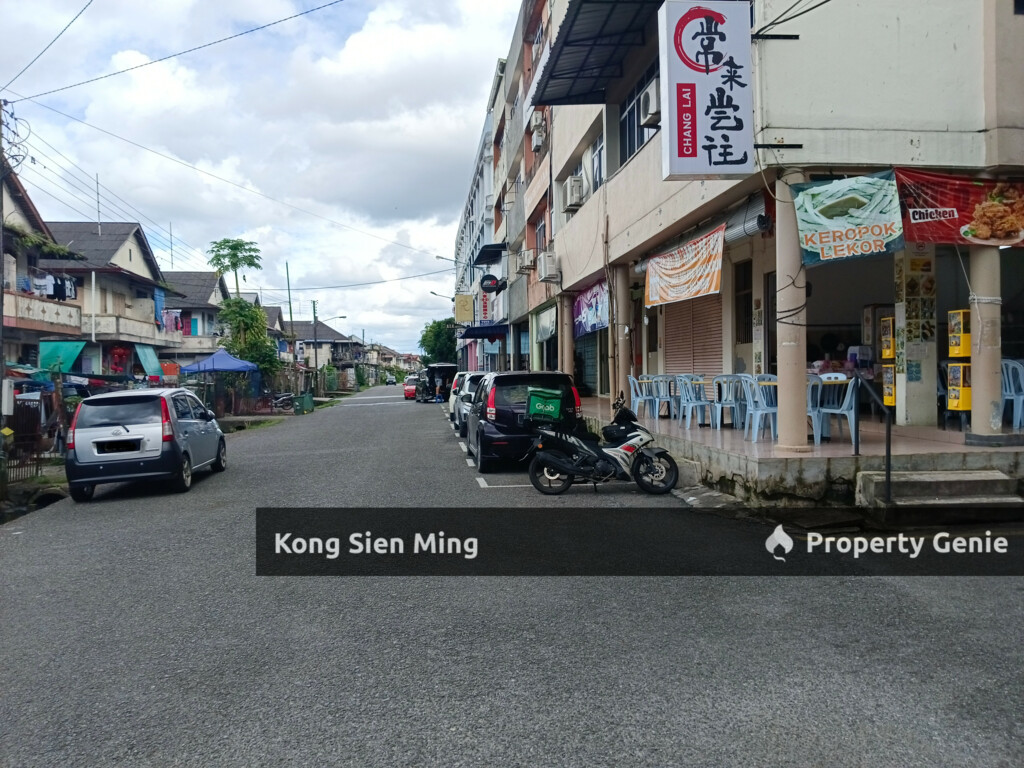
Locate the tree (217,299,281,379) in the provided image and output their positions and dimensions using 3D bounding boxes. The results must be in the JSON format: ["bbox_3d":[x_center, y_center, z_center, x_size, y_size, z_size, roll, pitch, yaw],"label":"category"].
[{"bbox_3d":[-12.069,-1.269,34.000,2.800,5.200,2.800,-1,1,-7],"label":"tree"}]

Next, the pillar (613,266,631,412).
[{"bbox_3d":[2.367,-0.896,15.700,0.310,3.200,0.310,-1,1,-7],"label":"pillar"}]

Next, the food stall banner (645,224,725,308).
[{"bbox_3d":[2.748,-1.832,12.150,0.100,0.980,3.570,-1,2,-7],"label":"food stall banner"}]

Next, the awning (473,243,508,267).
[{"bbox_3d":[-1.200,-6.450,37.027,1.250,0.320,6.000,-1,1,-7],"label":"awning"}]

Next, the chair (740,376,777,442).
[{"bbox_3d":[3.201,0.313,9.450,0.520,0.840,0.440,-1,1,-8],"label":"chair"}]

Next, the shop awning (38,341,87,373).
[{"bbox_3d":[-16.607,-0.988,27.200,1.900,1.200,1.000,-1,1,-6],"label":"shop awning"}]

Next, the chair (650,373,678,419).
[{"bbox_3d":[2.957,0.259,14.200,0.440,0.840,0.520,0,1,6],"label":"chair"}]

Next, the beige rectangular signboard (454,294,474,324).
[{"bbox_3d":[-3.207,-5.088,49.981,1.180,1.810,0.180,-1,1,-7],"label":"beige rectangular signboard"}]

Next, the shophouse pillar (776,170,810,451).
[{"bbox_3d":[3.163,-0.838,8.310,0.390,3.170,0.390,-1,1,-6],"label":"shophouse pillar"}]

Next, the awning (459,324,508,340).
[{"bbox_3d":[-1.272,-2.317,33.000,1.800,0.500,5.000,-1,1,-7],"label":"awning"}]

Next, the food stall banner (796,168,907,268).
[{"bbox_3d":[3.782,-1.865,8.306,1.230,0.930,0.060,-9,2,-6],"label":"food stall banner"}]

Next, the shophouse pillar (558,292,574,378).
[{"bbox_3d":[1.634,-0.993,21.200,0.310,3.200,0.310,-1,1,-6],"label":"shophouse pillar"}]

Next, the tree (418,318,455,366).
[{"bbox_3d":[-8.458,-3.716,90.000,6.000,8.700,6.000,-1,1,-7],"label":"tree"}]

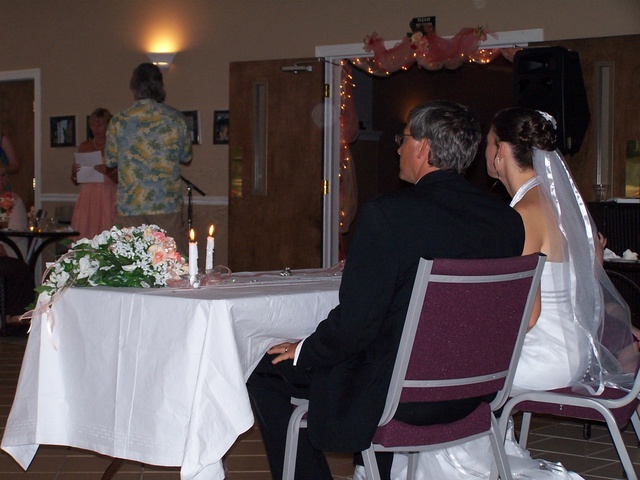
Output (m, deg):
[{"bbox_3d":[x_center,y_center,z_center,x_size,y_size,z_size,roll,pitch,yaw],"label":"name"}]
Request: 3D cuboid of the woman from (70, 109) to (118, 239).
[{"bbox_3d":[-1.706,-0.167,10.601,0.450,1.676,0.400,1,2,0],"label":"woman"}]

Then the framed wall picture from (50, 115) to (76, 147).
[{"bbox_3d":[-2.361,-1.009,12.790,0.360,0.285,0.030,2,2,39],"label":"framed wall picture"}]

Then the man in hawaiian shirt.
[{"bbox_3d":[-1.031,-0.154,8.350,0.530,1.814,0.400,0,2,-6],"label":"man in hawaiian shirt"}]

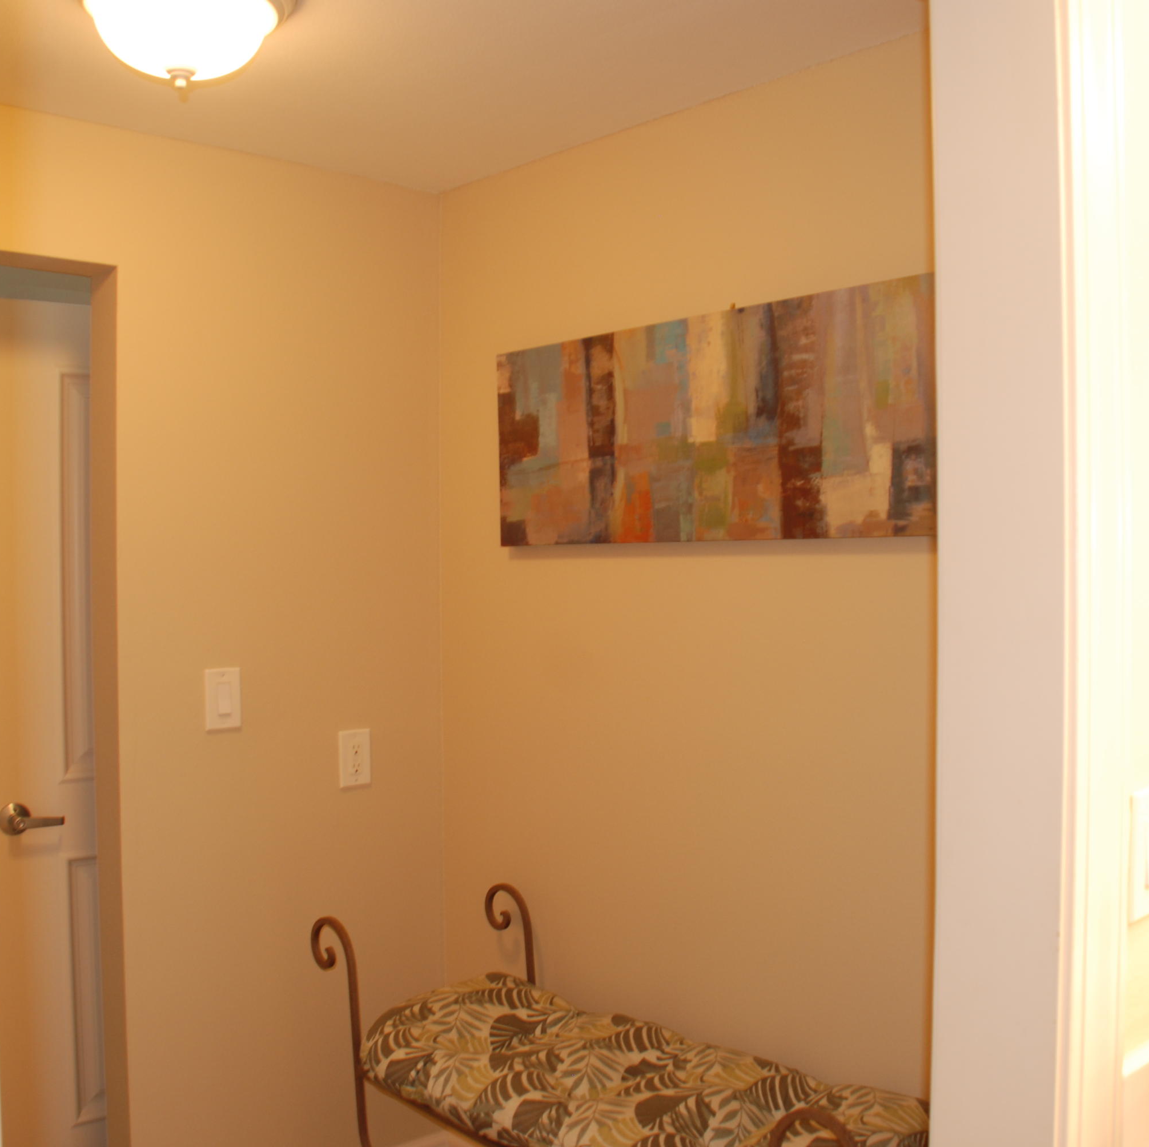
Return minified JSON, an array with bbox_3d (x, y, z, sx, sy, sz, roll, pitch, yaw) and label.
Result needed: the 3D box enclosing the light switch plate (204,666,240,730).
[{"bbox_3d":[-0.697,0.249,2.553,0.077,0.121,0.011,-2,2,-43],"label":"light switch plate"}]

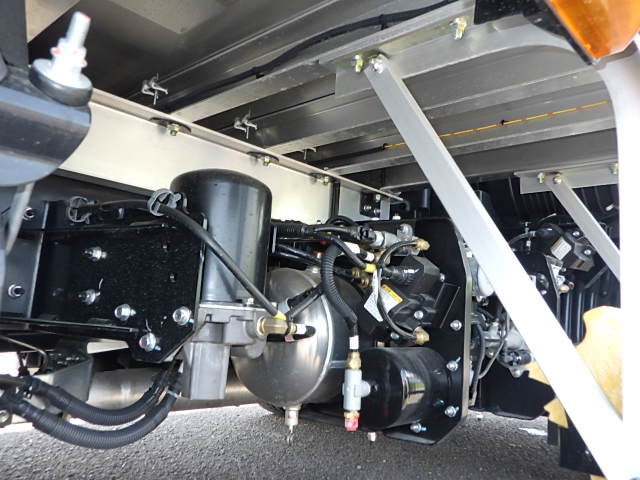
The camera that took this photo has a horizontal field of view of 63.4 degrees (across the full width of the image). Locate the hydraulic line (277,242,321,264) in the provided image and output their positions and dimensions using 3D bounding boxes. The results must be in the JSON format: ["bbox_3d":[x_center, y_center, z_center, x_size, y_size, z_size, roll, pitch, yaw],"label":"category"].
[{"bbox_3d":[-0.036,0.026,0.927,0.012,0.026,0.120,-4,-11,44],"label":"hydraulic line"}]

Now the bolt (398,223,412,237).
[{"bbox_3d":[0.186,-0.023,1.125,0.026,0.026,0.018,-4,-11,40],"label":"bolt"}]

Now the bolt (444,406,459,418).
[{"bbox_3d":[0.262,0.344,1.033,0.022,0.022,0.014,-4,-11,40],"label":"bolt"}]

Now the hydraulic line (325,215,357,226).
[{"bbox_3d":[0.047,-0.041,1.080,0.050,0.026,0.040,-4,-11,40],"label":"hydraulic line"}]

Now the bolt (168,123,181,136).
[{"bbox_3d":[-0.332,-0.252,1.180,0.025,0.026,0.025,-4,-11,42],"label":"bolt"}]

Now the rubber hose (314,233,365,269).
[{"bbox_3d":[0.042,0.021,0.937,0.138,0.052,0.019,11,-11,-43],"label":"rubber hose"}]

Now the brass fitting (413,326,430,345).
[{"bbox_3d":[0.194,0.183,0.990,0.030,0.034,0.032,-4,-11,42],"label":"brass fitting"}]

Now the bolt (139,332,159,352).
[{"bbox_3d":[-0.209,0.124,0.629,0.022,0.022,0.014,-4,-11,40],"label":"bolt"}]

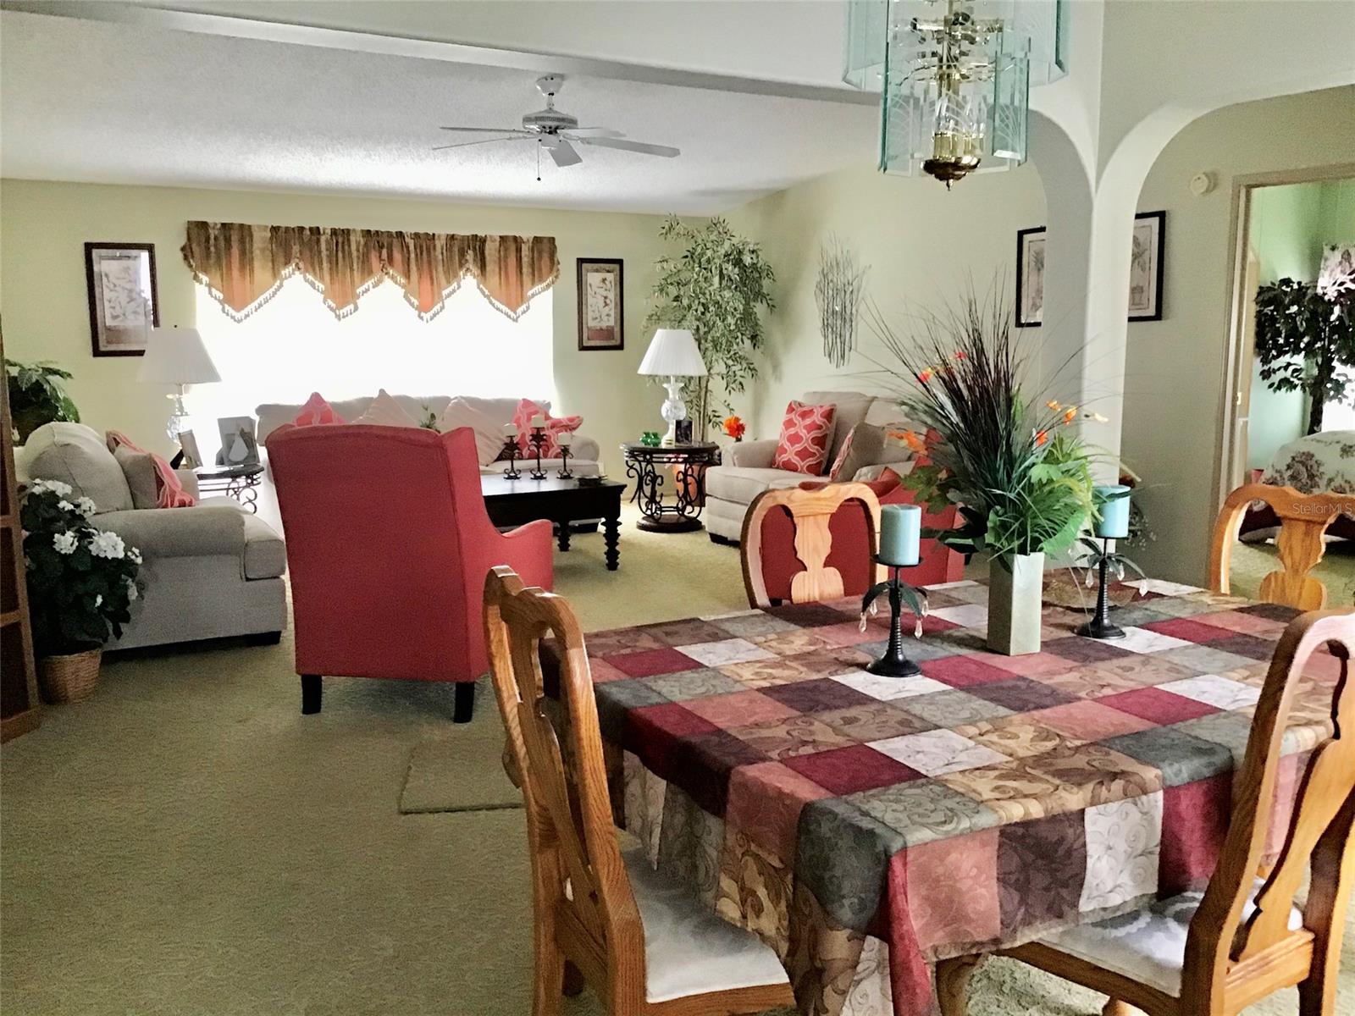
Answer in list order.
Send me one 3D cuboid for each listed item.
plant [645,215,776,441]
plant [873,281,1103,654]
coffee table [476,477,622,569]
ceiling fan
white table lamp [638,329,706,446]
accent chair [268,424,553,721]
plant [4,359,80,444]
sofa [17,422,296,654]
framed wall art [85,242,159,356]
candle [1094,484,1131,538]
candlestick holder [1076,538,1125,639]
[{"bbox_3d":[0.247,-1.156,9.615,0.950,2.281,0.850,-4,9,-28],"label":"plant"},{"bbox_3d":[0.591,-0.066,2.322,0.420,0.699,0.400,-4,9,-28],"label":"plant"},{"bbox_3d":[-1.020,0.113,7.105,1.235,0.494,0.795,-5,10,-30],"label":"coffee table"},{"bbox_3d":[-0.607,-1.917,5.862,1.310,0.340,1.310,-4,9,-28],"label":"ceiling fan"},{"bbox_3d":[-0.033,-0.832,8.418,0.476,0.818,0.476,0,8,0],"label":"white table lamp"},{"bbox_3d":[-0.998,0.192,4.609,0.770,1.060,0.870,2,8,11],"label":"accent chair"},{"bbox_3d":[-3.651,-0.587,6.900,0.520,0.540,0.500,-5,10,-30],"label":"plant"},{"bbox_3d":[-2.606,0.058,5.868,1.022,0.973,1.676,-5,10,-30],"label":"sofa"},{"bbox_3d":[-3.642,-1.367,7.987,0.417,0.739,0.035,-4,9,-28],"label":"framed wall art"},{"bbox_3d":[0.928,0.007,2.588,0.078,0.105,0.078,-5,10,-30],"label":"candle"},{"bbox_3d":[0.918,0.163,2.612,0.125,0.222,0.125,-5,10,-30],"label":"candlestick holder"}]

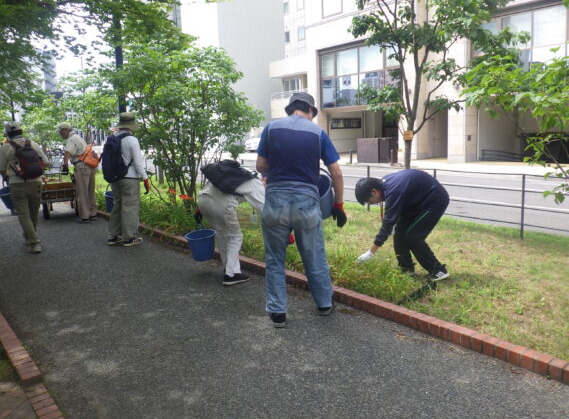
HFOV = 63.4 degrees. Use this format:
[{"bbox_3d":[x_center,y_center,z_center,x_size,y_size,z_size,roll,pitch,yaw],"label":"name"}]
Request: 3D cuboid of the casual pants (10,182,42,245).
[{"bbox_3d":[-3.301,0.038,5.912,0.310,0.840,0.370,7,12,43],"label":"casual pants"}]

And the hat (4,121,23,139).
[{"bbox_3d":[-3.446,-1.021,5.838,0.180,0.150,0.260,-10,5,-44],"label":"hat"}]

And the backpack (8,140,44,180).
[{"bbox_3d":[-3.206,-0.599,5.742,0.220,0.450,0.310,-1,13,45],"label":"backpack"}]

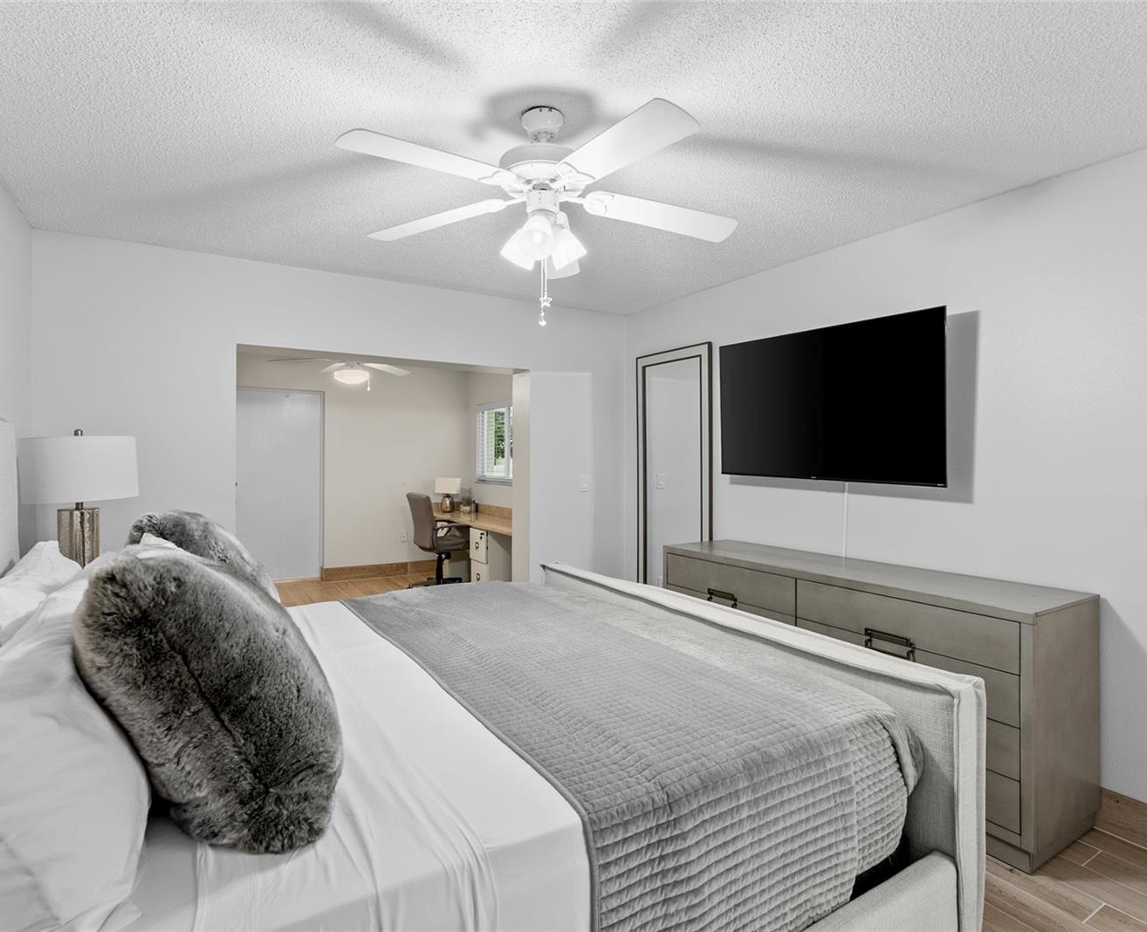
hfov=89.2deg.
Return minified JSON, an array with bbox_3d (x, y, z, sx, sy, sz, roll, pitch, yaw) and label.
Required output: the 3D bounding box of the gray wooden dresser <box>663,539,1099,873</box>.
[{"bbox_3d":[1.224,0.887,2.761,0.523,0.837,1.778,-1,1,-32],"label":"gray wooden dresser"}]

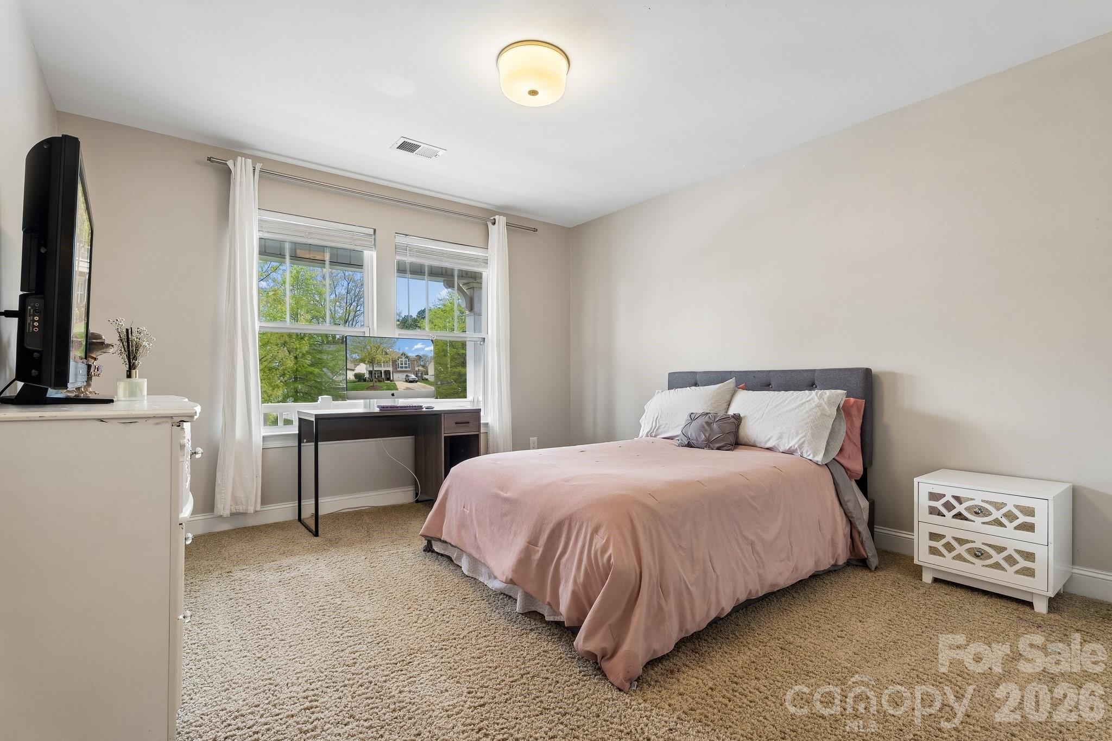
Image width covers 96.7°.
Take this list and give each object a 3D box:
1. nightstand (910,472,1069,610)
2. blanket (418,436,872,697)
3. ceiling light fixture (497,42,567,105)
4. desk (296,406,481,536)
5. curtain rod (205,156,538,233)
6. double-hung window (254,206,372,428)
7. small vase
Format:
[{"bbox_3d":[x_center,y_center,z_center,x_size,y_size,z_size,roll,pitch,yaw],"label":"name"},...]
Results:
[{"bbox_3d":[2.038,0.770,2.328,0.355,0.483,0.490,0,0,-38],"label":"nightstand"},{"bbox_3d":[0.427,0.732,2.682,1.730,0.570,1.660,0,0,-38],"label":"blanket"},{"bbox_3d":[-0.106,-1.375,2.318,0.344,0.148,0.344,0,0,0],"label":"ceiling light fixture"},{"bbox_3d":[-1.159,0.649,3.561,1.180,0.755,0.400,0,0,-38],"label":"desk"},{"bbox_3d":[-1.162,-1.297,3.816,2.520,0.040,0.060,0,0,-38],"label":"curtain rod"},{"bbox_3d":[-1.746,-0.337,3.527,0.870,1.498,0.100,0,0,-38],"label":"double-hung window"},{"bbox_3d":[-1.290,0.058,1.504,0.068,0.068,0.068,0,0,-38],"label":"small vase"}]

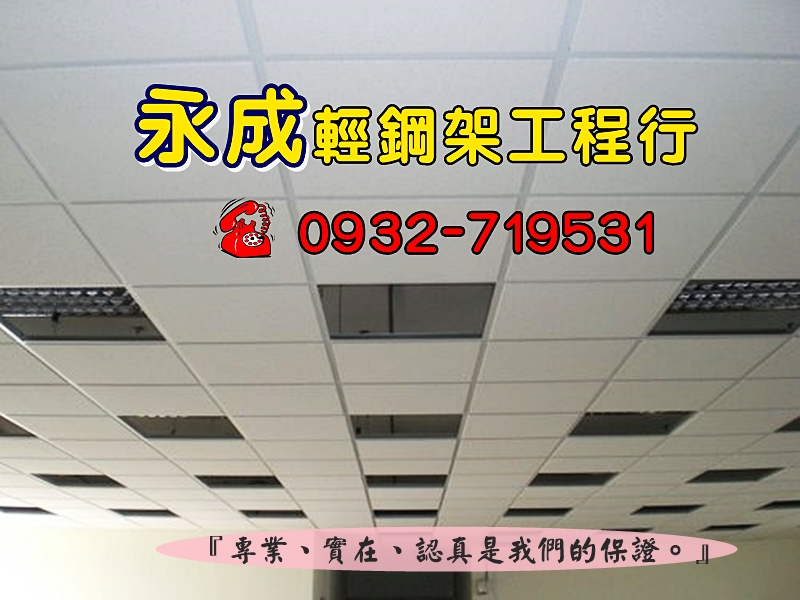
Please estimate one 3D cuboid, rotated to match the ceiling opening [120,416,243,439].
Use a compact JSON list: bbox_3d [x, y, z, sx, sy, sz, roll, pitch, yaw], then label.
[{"bbox_3d":[-1.169,0.686,4.792,0.585,0.050,0.585,-1,-21,0],"label":"ceiling opening"}]

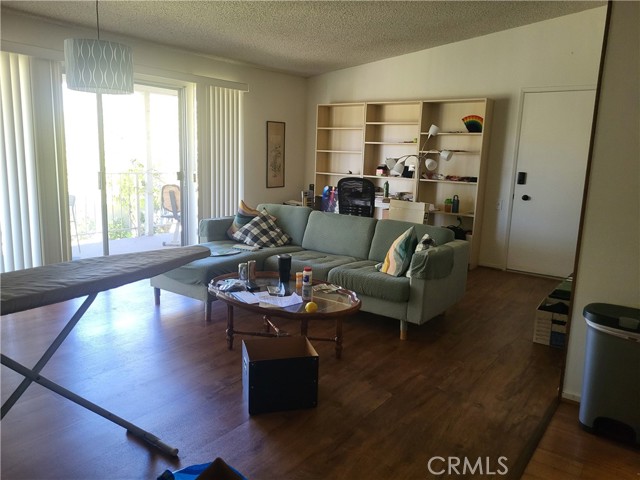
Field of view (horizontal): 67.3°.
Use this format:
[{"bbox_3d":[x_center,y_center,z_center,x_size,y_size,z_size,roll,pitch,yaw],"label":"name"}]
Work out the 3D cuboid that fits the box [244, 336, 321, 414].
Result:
[{"bbox_3d":[-0.224,0.739,2.670,0.355,0.298,0.295,-1,11,-14],"label":"box"}]

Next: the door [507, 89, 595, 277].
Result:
[{"bbox_3d":[2.698,-0.594,5.467,0.900,2.060,0.050,9,13,36],"label":"door"}]

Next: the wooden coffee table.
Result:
[{"bbox_3d":[-0.241,0.554,3.256,1.160,0.450,0.720,9,13,36],"label":"wooden coffee table"}]

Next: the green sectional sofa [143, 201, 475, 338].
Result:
[{"bbox_3d":[-0.123,0.202,4.201,2.310,0.810,1.560,9,13,36],"label":"green sectional sofa"}]

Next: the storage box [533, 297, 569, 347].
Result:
[{"bbox_3d":[1.841,0.637,3.638,0.320,0.260,0.390,9,13,36],"label":"storage box"}]

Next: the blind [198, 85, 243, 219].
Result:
[{"bbox_3d":[-1.241,-0.849,6.115,0.100,2.070,0.700,9,13,36],"label":"blind"}]

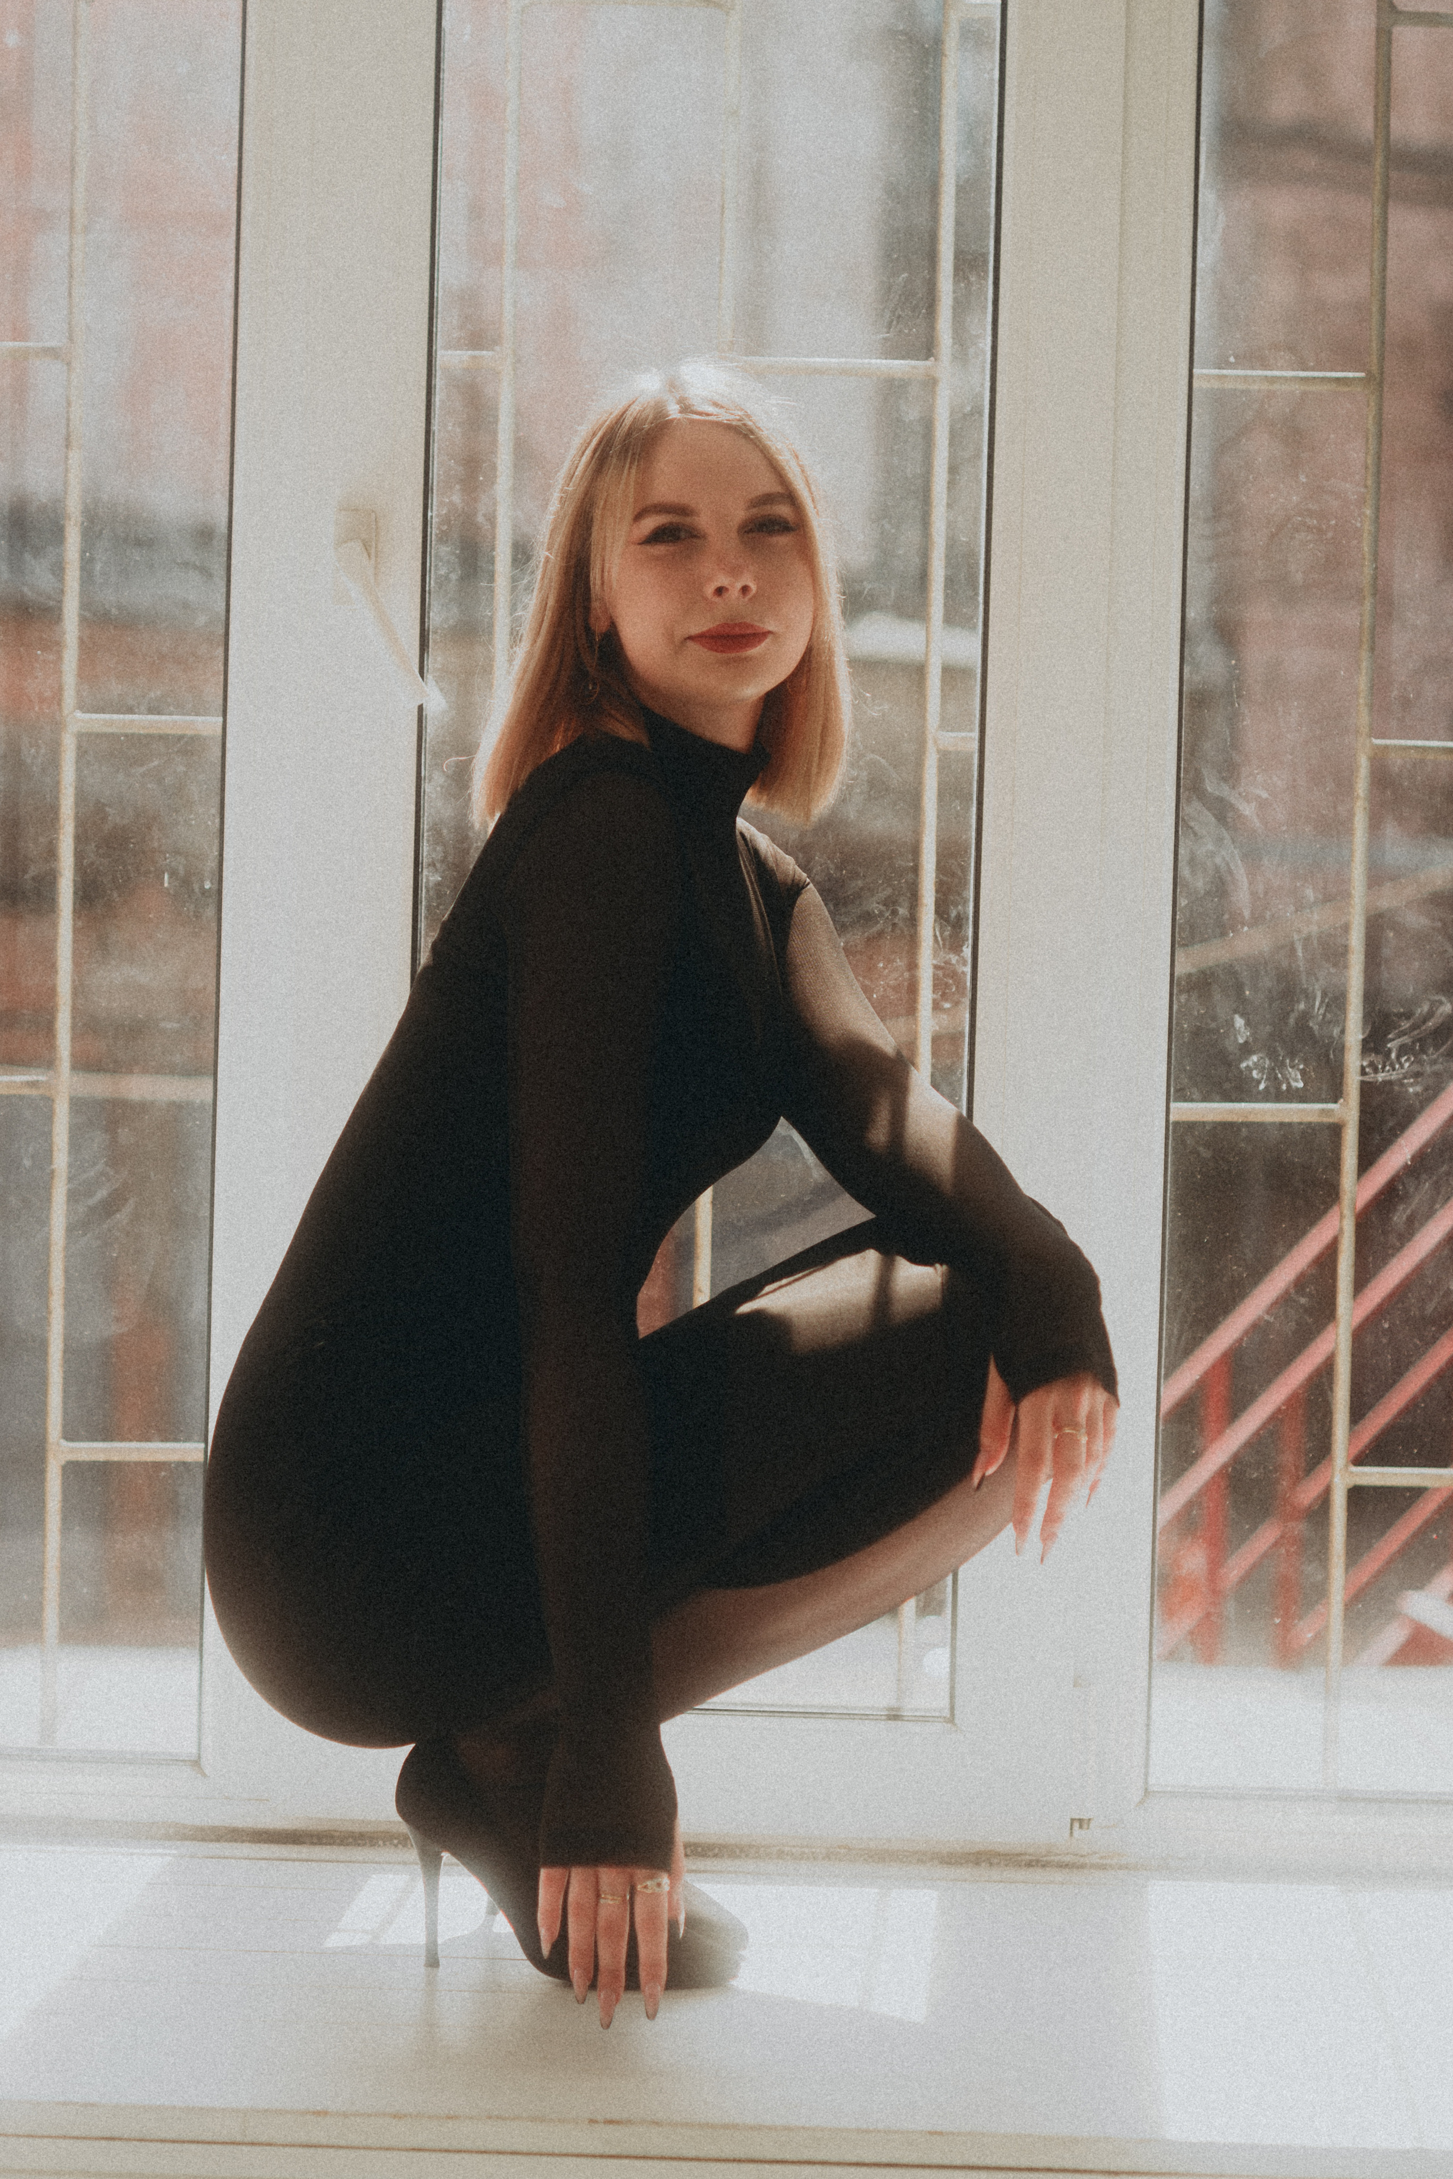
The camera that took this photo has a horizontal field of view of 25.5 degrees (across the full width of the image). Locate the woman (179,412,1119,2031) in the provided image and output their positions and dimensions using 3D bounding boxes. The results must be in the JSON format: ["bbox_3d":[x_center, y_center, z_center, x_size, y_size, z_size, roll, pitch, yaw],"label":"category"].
[{"bbox_3d":[-0.042,0.047,2.030,0.560,1.030,0.410,2,2,16],"label":"woman"}]

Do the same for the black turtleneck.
[{"bbox_3d":[-0.040,0.108,2.020,0.550,0.710,0.400,2,2,16],"label":"black turtleneck"}]

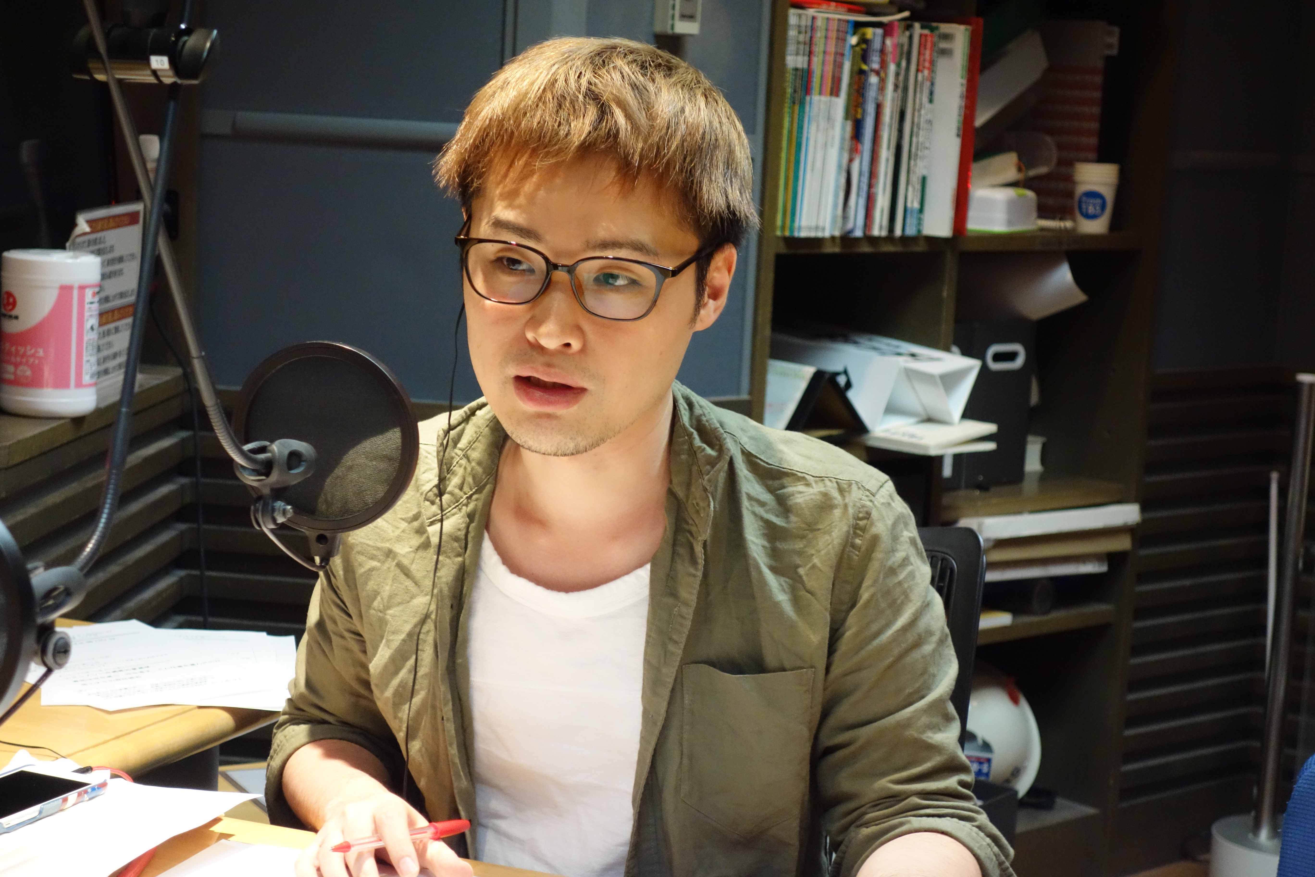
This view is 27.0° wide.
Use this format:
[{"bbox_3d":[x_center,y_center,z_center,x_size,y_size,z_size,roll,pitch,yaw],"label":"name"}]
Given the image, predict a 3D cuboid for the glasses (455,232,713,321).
[{"bbox_3d":[-0.041,-0.114,1.695,0.146,0.044,0.144,9,19,13],"label":"glasses"}]

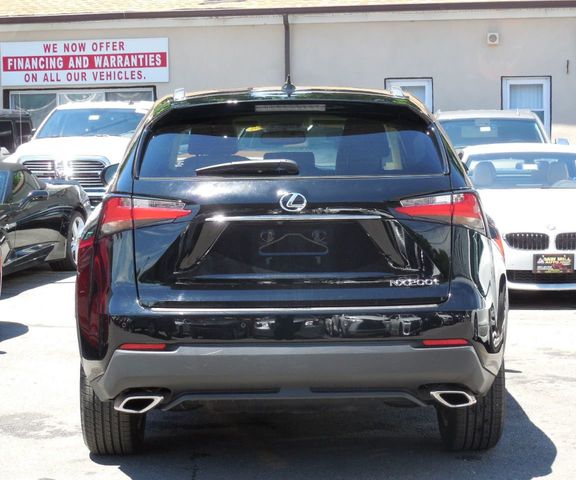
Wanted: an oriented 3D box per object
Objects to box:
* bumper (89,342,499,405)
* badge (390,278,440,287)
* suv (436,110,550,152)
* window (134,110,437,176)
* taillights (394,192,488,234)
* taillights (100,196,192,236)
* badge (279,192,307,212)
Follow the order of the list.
[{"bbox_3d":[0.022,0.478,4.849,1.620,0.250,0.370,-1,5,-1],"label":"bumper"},{"bbox_3d":[0.465,0.156,4.670,0.180,0.028,0.008,-1,2,-1],"label":"badge"},{"bbox_3d":[2.560,-0.836,16.600,1.870,1.680,4.650,0,5,7],"label":"suv"},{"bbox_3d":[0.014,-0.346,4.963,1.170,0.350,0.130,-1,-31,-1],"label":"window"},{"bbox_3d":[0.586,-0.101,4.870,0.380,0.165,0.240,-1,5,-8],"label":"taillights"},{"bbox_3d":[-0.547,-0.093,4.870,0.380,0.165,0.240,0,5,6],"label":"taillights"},{"bbox_3d":[0.020,-0.138,4.690,0.100,0.070,0.015,-1,-3,-1],"label":"badge"}]

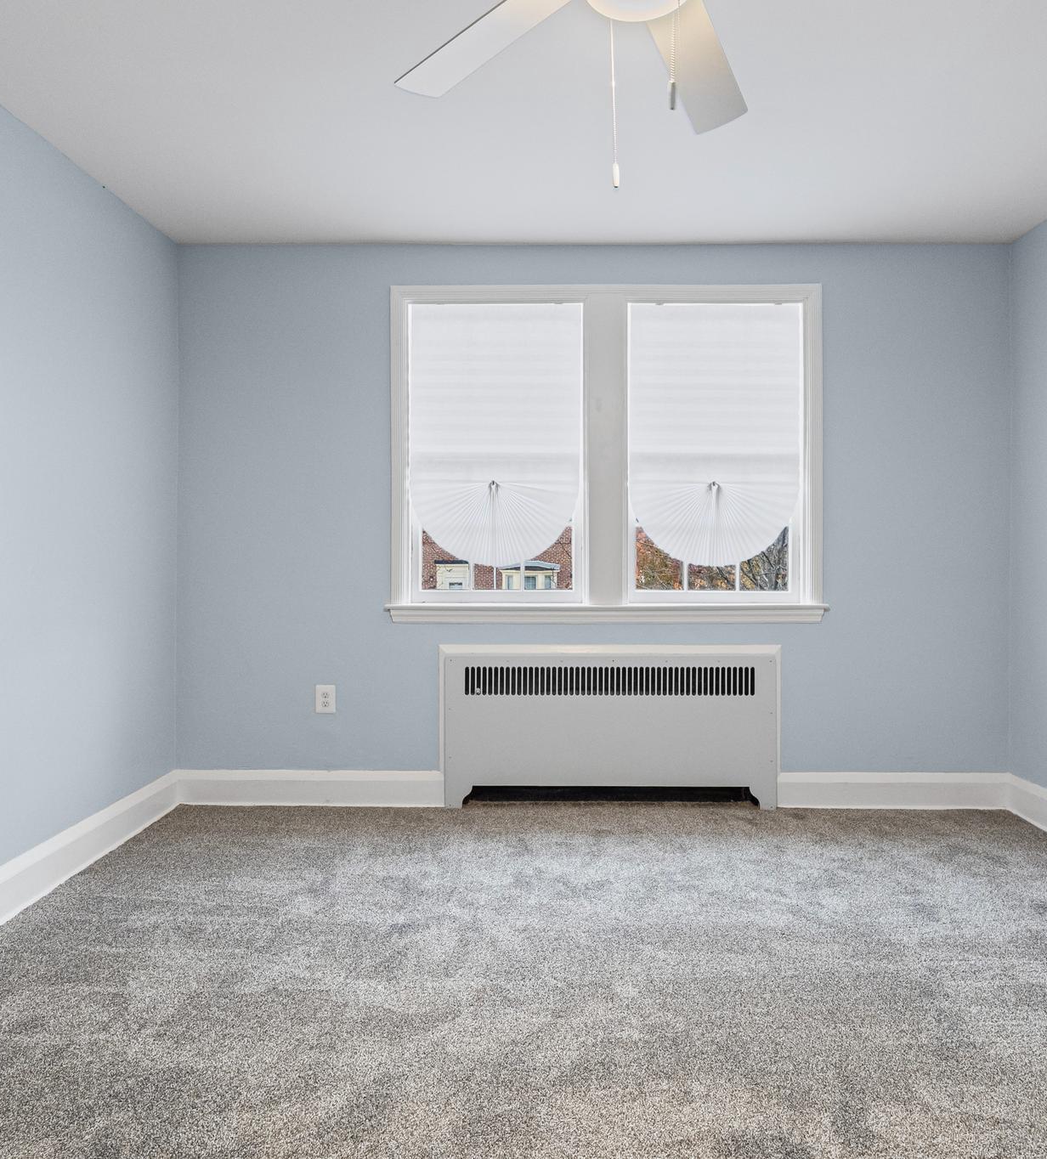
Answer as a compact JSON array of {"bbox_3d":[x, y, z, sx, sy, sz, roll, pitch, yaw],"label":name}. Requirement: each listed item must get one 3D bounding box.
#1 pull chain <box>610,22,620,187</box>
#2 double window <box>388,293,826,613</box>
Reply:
[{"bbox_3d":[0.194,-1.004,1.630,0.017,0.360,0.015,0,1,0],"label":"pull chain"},{"bbox_3d":[0.371,-0.555,3.430,1.925,1.505,0.110,0,1,1],"label":"double window"}]

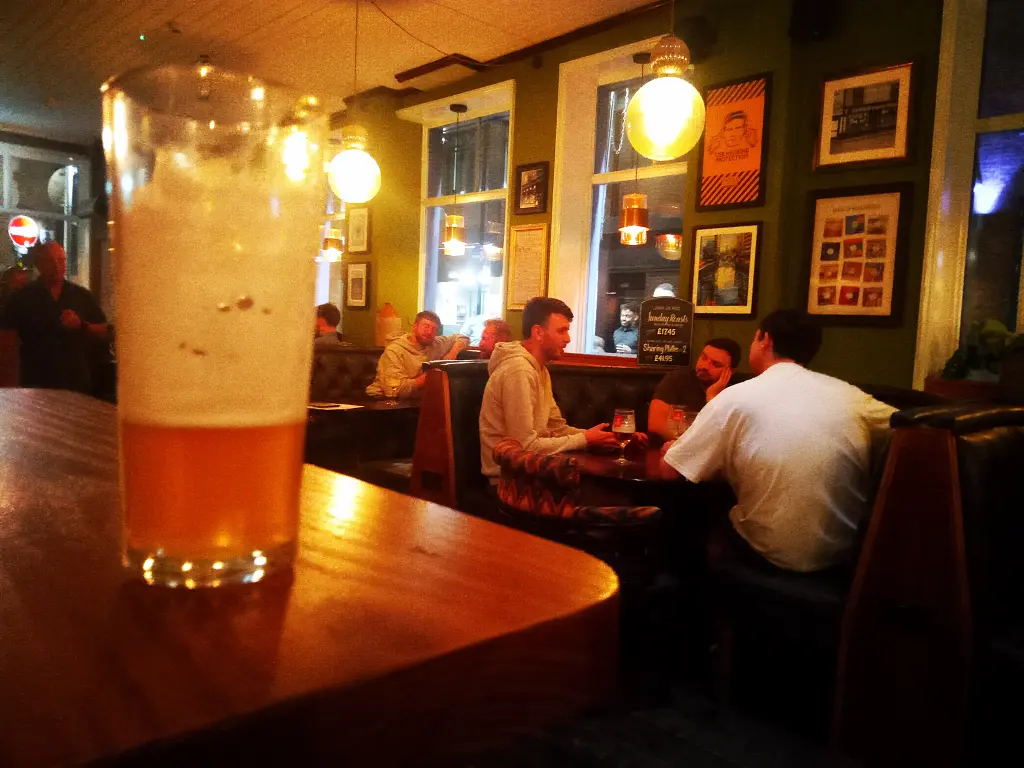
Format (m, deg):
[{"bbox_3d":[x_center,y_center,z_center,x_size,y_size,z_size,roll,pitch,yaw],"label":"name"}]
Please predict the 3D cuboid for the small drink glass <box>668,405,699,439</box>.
[{"bbox_3d":[0.641,0.191,3.150,0.088,0.190,0.088,-2,7,-43],"label":"small drink glass"}]

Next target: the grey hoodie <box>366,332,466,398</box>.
[{"bbox_3d":[-0.600,-0.046,5.200,0.620,0.600,0.450,2,5,-8],"label":"grey hoodie"}]

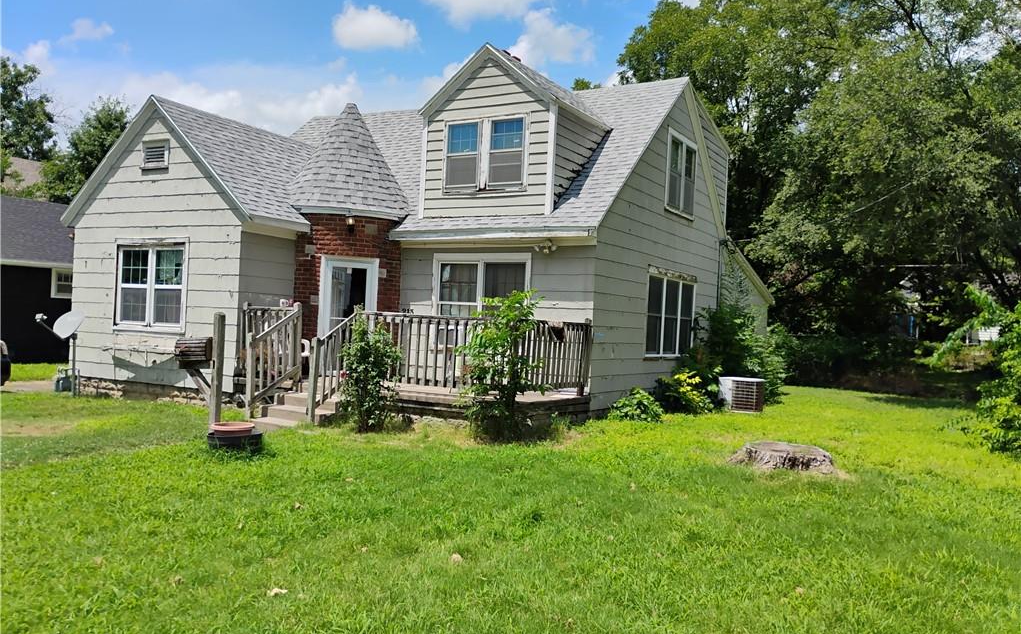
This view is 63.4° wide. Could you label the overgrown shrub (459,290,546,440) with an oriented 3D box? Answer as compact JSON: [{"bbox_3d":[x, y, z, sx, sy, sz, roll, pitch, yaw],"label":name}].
[{"bbox_3d":[-0.102,0.603,10.500,1.100,1.850,1.050,2,-1,0],"label":"overgrown shrub"}]

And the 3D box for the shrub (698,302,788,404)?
[{"bbox_3d":[4.397,0.670,15.600,1.680,1.900,1.600,2,-1,0],"label":"shrub"}]

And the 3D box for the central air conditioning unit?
[{"bbox_3d":[3.929,1.286,13.975,0.620,0.580,0.620,2,-1,30],"label":"central air conditioning unit"}]

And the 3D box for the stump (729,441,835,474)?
[{"bbox_3d":[2.967,1.527,9.050,1.100,0.240,1.000,2,-1,0],"label":"stump"}]

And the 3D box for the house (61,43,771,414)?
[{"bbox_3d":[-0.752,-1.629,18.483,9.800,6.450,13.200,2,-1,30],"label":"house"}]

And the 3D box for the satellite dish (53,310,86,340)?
[{"bbox_3d":[-7.966,0.135,14.900,0.580,0.600,0.200,2,-20,37],"label":"satellite dish"}]

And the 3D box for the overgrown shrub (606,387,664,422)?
[{"bbox_3d":[1.814,1.263,12.000,0.830,0.500,0.750,2,-1,0],"label":"overgrown shrub"}]

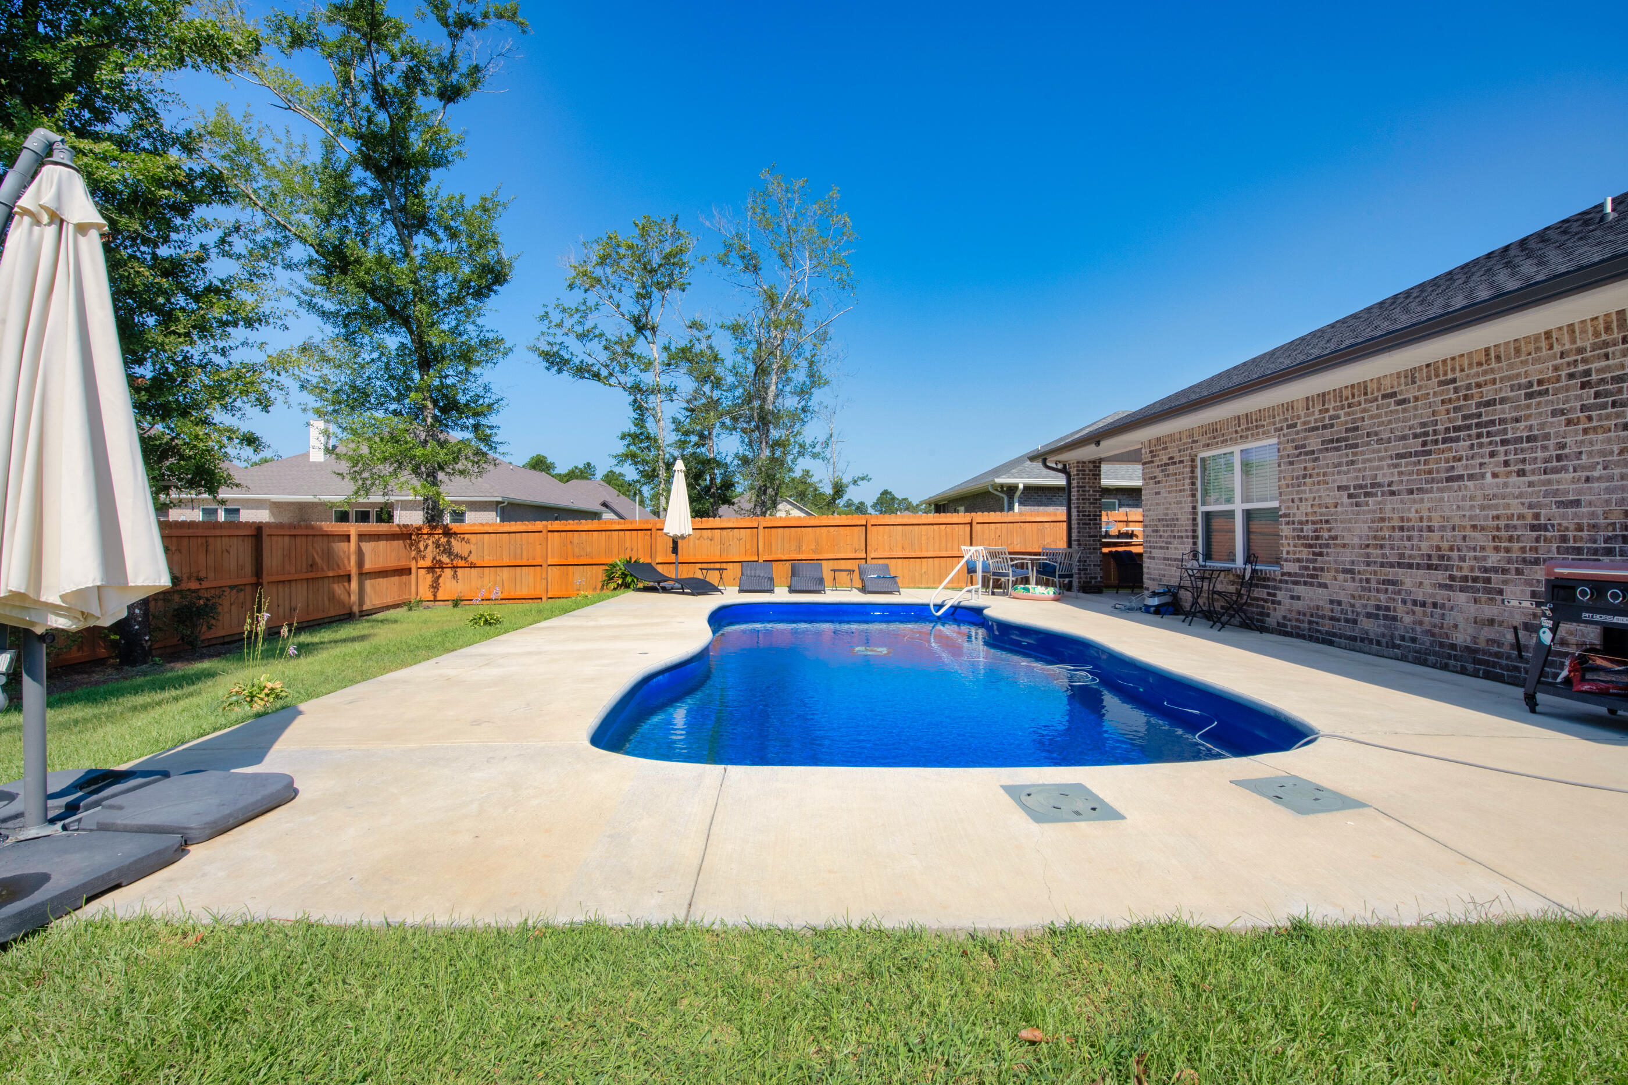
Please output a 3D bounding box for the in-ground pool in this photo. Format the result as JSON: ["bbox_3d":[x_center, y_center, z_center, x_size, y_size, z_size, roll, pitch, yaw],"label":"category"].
[{"bbox_3d":[0.790,1.774,7.940,4.500,1.450,8.700,0,1,-1],"label":"in-ground pool"}]

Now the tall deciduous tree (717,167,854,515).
[{"bbox_3d":[-1.070,-6.200,26.000,5.100,14.400,5.000,0,1,-1],"label":"tall deciduous tree"}]

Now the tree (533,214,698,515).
[{"bbox_3d":[-7.450,-5.650,27.000,6.200,13.200,5.600,0,1,-1],"label":"tree"}]

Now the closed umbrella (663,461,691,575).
[{"bbox_3d":[-2.830,-0.400,15.000,0.600,2.680,0.600,0,1,-1],"label":"closed umbrella"}]

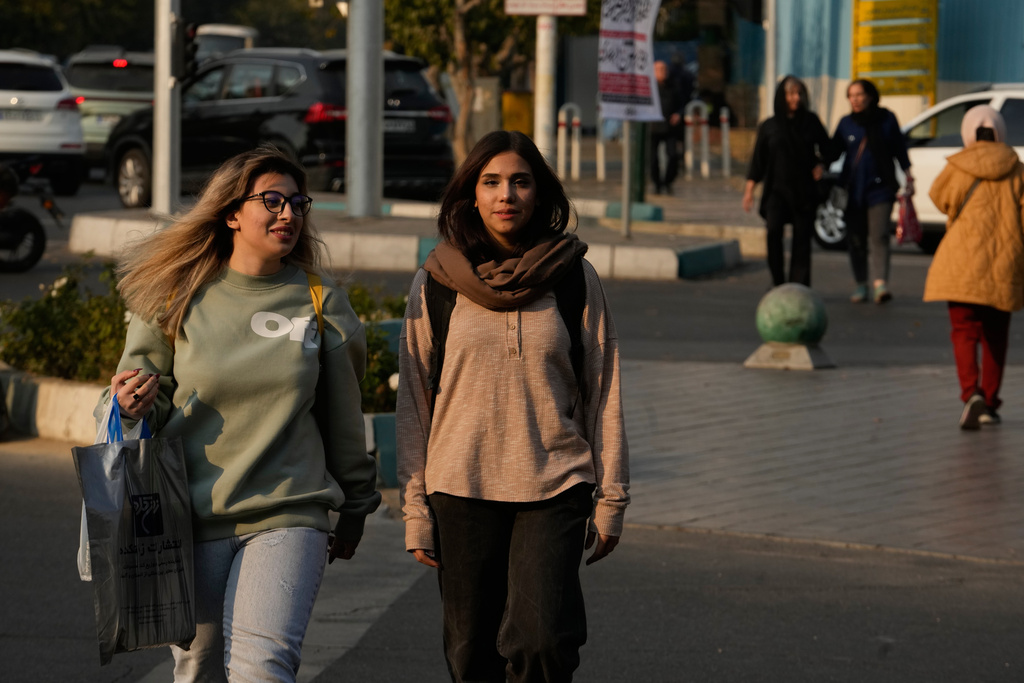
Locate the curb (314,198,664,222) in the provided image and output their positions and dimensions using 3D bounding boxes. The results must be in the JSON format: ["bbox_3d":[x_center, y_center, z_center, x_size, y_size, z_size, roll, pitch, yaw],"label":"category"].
[{"bbox_3d":[-0.170,-1.254,53.339,3.564,0.150,0.350,2,3,24],"label":"curb"}]

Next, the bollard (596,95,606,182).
[{"bbox_3d":[1.219,-2.765,77.500,0.120,1.150,0.120,1,3,0],"label":"bollard"}]

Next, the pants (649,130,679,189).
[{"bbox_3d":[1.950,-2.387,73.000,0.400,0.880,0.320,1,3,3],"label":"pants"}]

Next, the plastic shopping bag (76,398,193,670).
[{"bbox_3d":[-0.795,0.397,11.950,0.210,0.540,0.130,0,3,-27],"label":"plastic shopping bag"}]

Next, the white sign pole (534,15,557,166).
[{"bbox_3d":[0.408,-4.778,70.850,0.240,6.000,0.240,1,3,0],"label":"white sign pole"}]

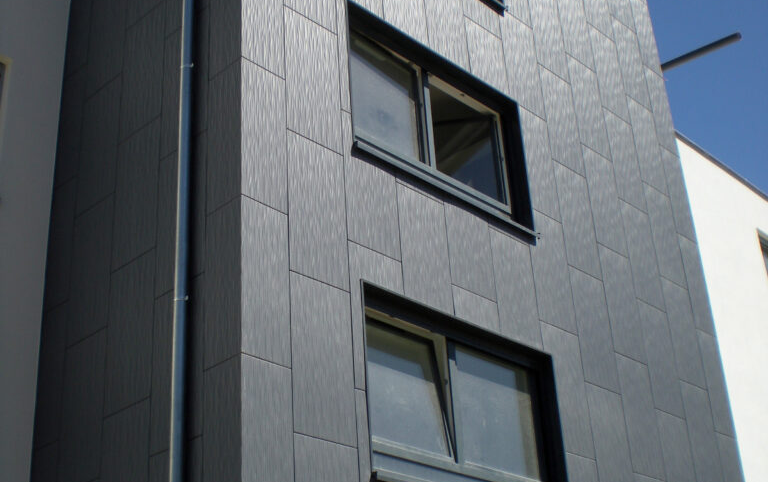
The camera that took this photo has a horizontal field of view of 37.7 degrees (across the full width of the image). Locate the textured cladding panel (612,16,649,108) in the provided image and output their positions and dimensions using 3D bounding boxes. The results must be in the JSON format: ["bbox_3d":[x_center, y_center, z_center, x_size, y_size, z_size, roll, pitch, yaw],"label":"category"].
[{"bbox_3d":[3.103,-2.228,14.113,0.030,1.206,0.605,-26,-35,37],"label":"textured cladding panel"}]

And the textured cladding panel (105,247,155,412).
[{"bbox_3d":[-1.924,0.696,8.570,0.605,1.206,0.030,-26,-35,37],"label":"textured cladding panel"}]

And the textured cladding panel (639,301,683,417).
[{"bbox_3d":[2.895,1.241,11.759,0.020,1.214,0.602,-27,-35,37],"label":"textured cladding panel"}]

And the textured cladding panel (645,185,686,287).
[{"bbox_3d":[3.219,-0.056,12.816,0.020,1.205,0.600,-27,-35,37],"label":"textured cladding panel"}]

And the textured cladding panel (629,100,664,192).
[{"bbox_3d":[3.149,-1.130,13.369,0.020,1.205,0.600,-27,-35,37],"label":"textured cladding panel"}]

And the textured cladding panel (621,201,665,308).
[{"bbox_3d":[2.815,0.159,12.301,0.020,1.200,0.613,-26,-34,37],"label":"textured cladding panel"}]

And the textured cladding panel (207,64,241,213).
[{"bbox_3d":[-1.194,-0.793,8.468,0.401,1.206,0.030,-26,-35,37],"label":"textured cladding panel"}]

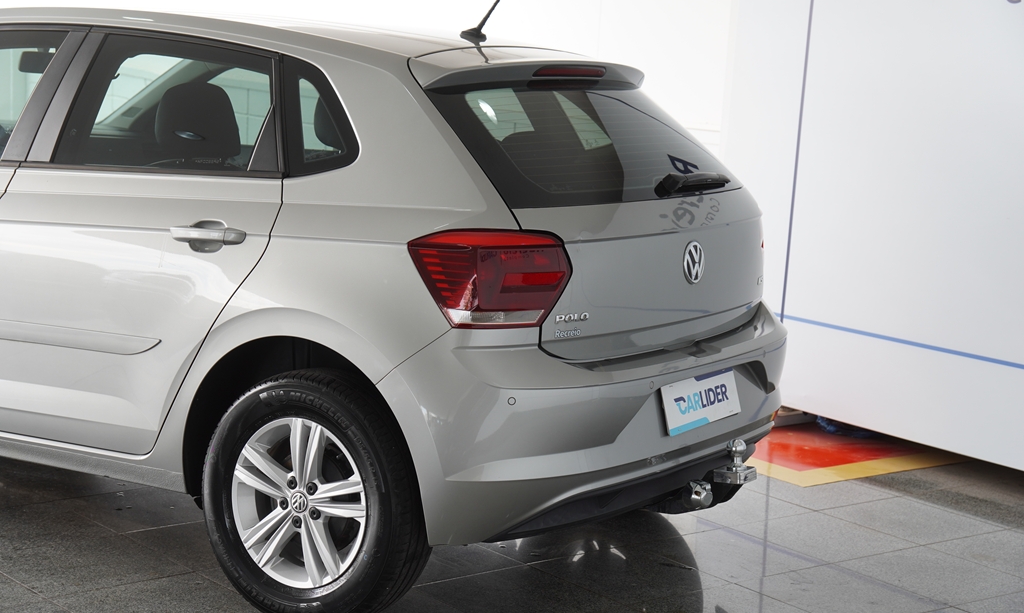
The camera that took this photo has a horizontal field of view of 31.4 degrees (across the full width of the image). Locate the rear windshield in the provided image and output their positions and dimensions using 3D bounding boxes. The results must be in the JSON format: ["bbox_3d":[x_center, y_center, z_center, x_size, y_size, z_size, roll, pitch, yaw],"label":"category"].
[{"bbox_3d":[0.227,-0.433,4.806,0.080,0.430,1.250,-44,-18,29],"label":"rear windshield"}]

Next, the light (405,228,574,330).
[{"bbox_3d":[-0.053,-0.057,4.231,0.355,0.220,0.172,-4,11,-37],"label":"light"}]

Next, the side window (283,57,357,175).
[{"bbox_3d":[-0.476,-0.453,4.412,0.292,0.296,0.060,10,-13,27],"label":"side window"}]

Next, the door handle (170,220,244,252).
[{"bbox_3d":[-0.734,-0.177,4.415,0.240,0.070,0.050,5,9,33],"label":"door handle"}]

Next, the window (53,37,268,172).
[{"bbox_3d":[-0.856,-0.526,4.643,0.741,0.361,0.060,5,-13,31],"label":"window"}]

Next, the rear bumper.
[{"bbox_3d":[0.332,0.231,4.814,0.460,0.530,1.730,8,10,32],"label":"rear bumper"}]

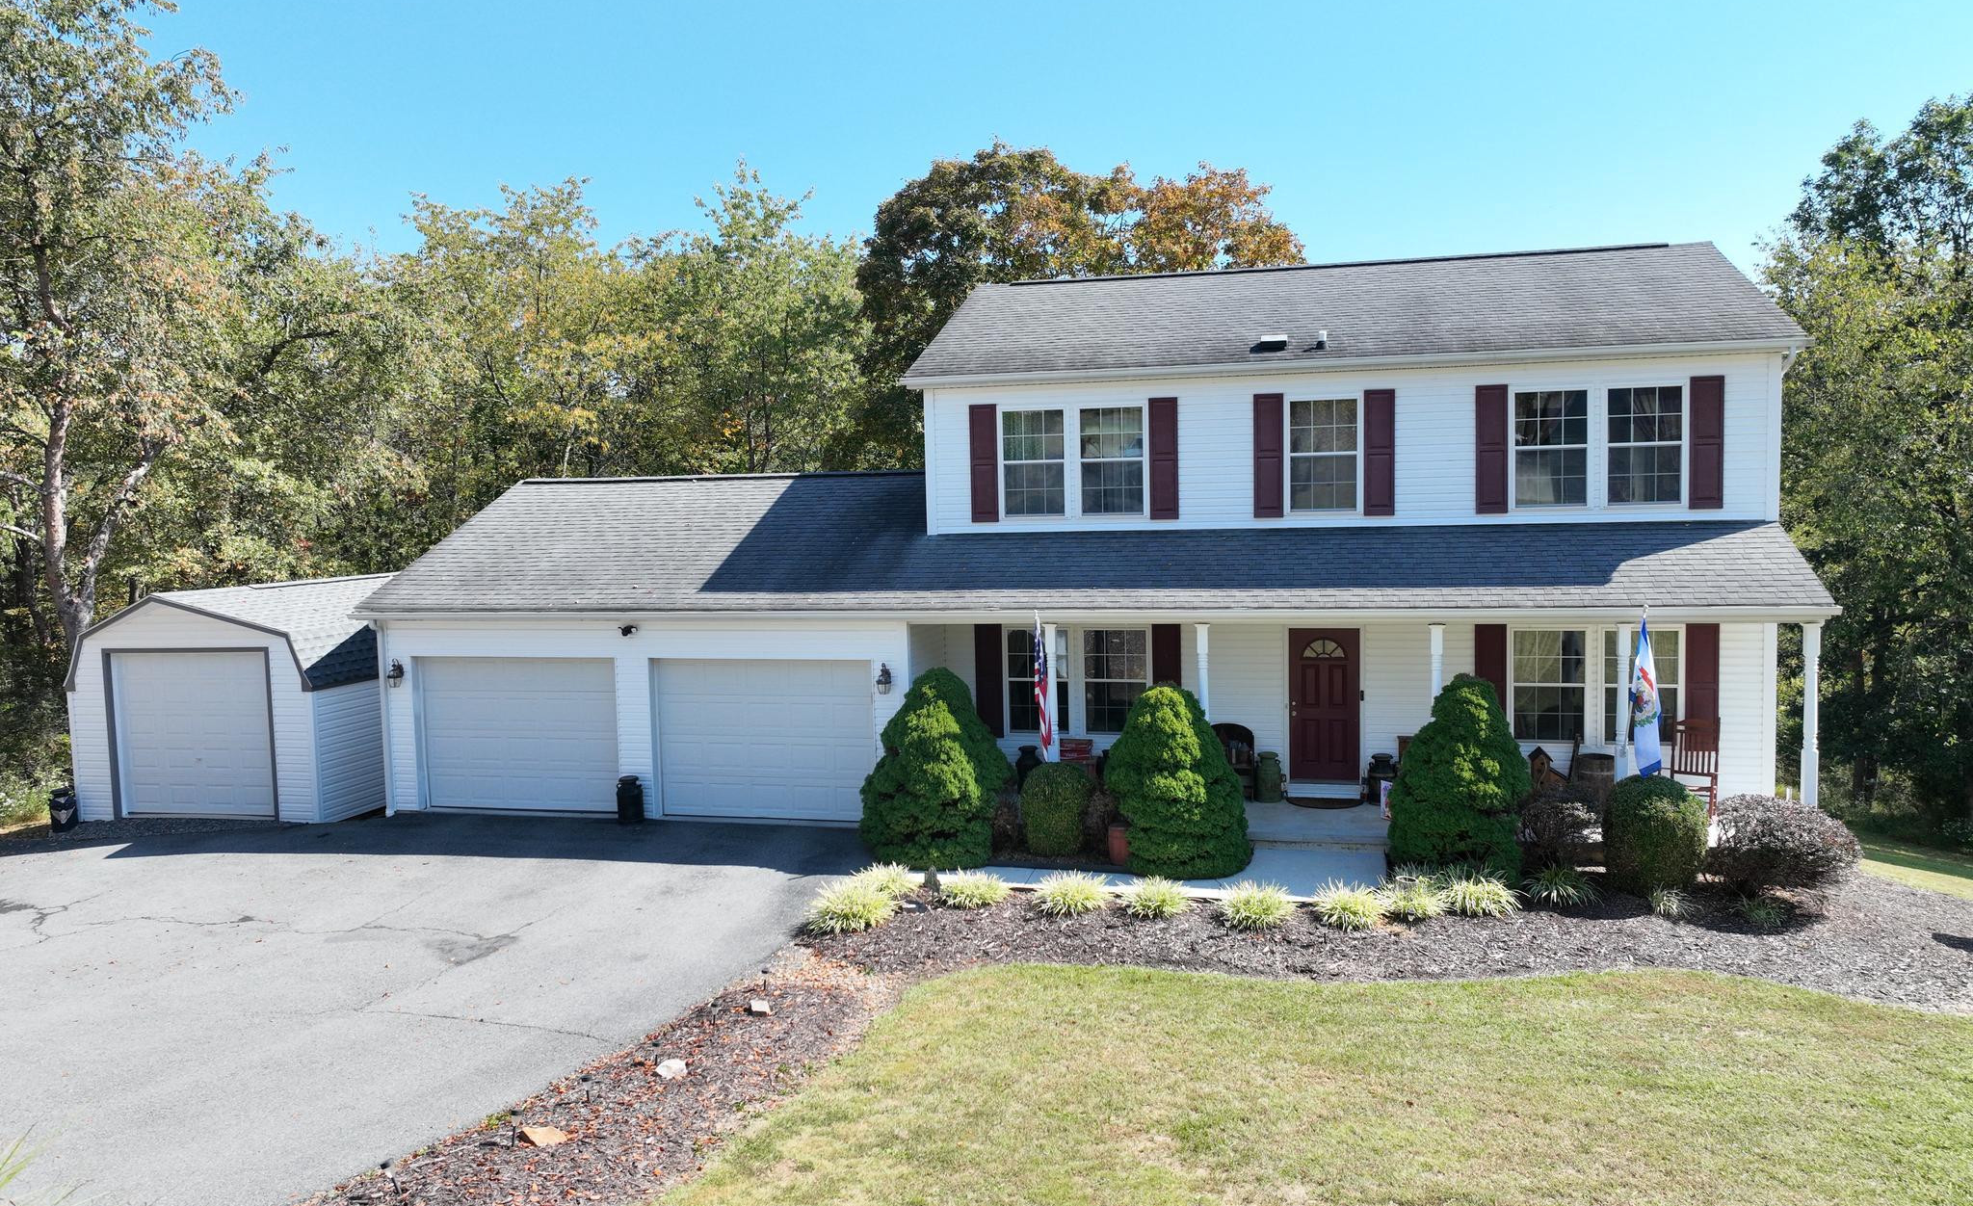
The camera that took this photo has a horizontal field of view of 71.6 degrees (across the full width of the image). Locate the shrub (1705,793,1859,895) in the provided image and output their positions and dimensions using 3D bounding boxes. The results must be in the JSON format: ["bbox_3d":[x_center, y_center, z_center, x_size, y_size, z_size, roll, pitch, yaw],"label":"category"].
[{"bbox_3d":[8.348,2.528,14.322,1.381,1.064,1.381,0,4,14],"label":"shrub"}]

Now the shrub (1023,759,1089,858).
[{"bbox_3d":[0.887,2.436,16.401,0.905,1.075,0.905,0,4,14],"label":"shrub"}]

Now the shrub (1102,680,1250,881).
[{"bbox_3d":[2.212,1.961,15.828,1.680,2.043,1.680,0,4,14],"label":"shrub"}]

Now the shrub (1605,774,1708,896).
[{"bbox_3d":[7.213,2.446,14.706,0.998,1.224,0.998,0,4,14],"label":"shrub"}]

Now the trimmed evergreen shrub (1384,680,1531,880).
[{"bbox_3d":[5.249,1.893,15.164,1.503,2.225,1.503,0,4,14],"label":"trimmed evergreen shrub"}]

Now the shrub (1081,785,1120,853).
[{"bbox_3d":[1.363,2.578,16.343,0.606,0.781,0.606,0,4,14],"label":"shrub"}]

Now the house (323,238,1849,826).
[{"bbox_3d":[1.548,-1.323,21.857,18.655,7.949,10.857,0,4,14],"label":"house"}]

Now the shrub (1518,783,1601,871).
[{"bbox_3d":[6.349,2.509,15.137,0.991,1.038,0.991,0,4,14],"label":"shrub"}]

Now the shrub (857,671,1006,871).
[{"bbox_3d":[-0.667,1.904,16.601,1.759,2.173,1.759,-1,3,0],"label":"shrub"}]

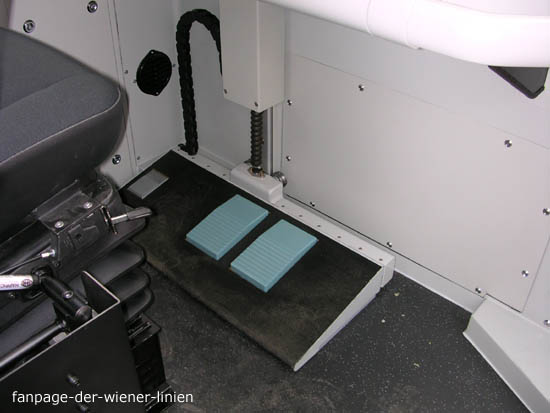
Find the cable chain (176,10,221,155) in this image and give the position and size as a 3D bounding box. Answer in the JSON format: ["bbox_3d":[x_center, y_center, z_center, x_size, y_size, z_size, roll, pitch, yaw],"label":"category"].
[{"bbox_3d":[-0.181,-0.299,1.561,0.185,0.450,0.034,28,45,31],"label":"cable chain"}]

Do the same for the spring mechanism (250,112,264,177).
[{"bbox_3d":[-0.047,-0.172,1.530,0.031,0.215,0.031,1,37,-1],"label":"spring mechanism"}]

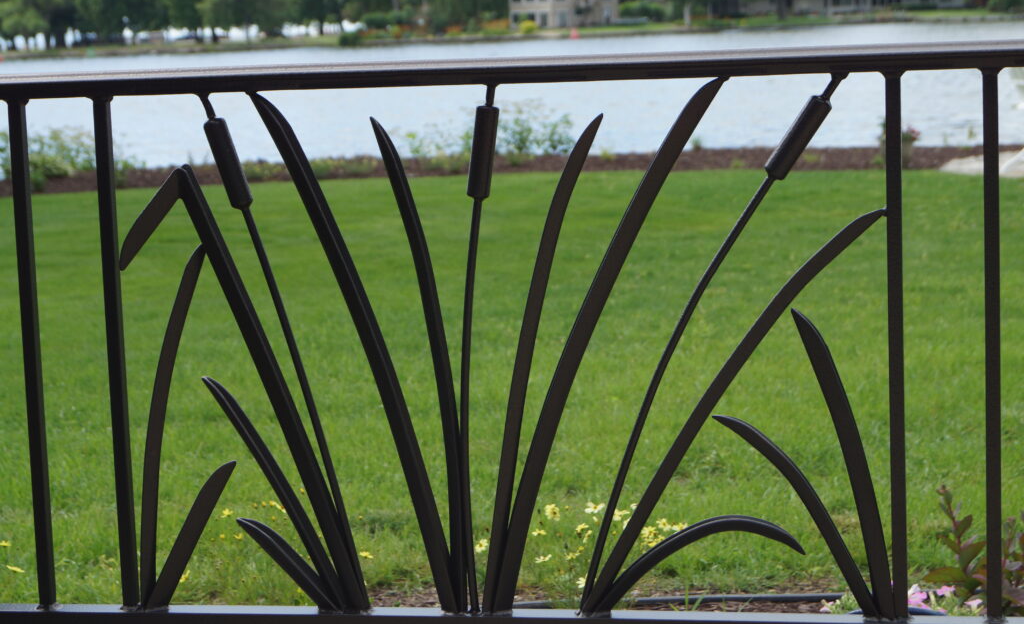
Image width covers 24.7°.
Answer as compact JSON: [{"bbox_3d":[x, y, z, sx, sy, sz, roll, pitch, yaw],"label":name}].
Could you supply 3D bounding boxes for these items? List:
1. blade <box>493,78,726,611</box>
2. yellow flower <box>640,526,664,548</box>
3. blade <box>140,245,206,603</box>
[{"bbox_3d":[0.123,0.053,3.045,0.327,0.700,0.027,-1,8,11],"label":"blade"},{"bbox_3d":[0.228,0.365,3.780,0.038,0.034,0.033,-1,8,11],"label":"yellow flower"},{"bbox_3d":[-0.460,0.157,3.172,0.121,0.495,0.024,-1,8,11],"label":"blade"}]

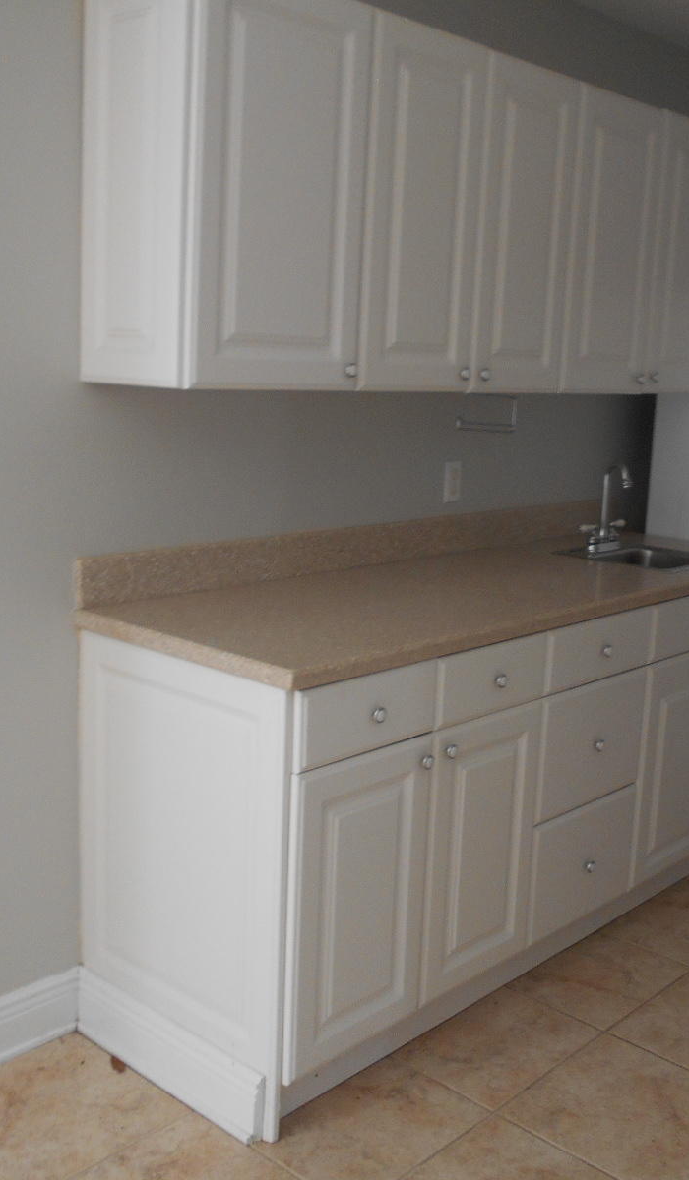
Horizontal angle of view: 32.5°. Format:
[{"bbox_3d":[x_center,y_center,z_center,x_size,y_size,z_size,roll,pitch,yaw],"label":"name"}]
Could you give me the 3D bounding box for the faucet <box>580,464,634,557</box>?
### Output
[{"bbox_3d":[0.771,-0.230,3.371,0.118,0.253,0.206,12,14,42],"label":"faucet"}]

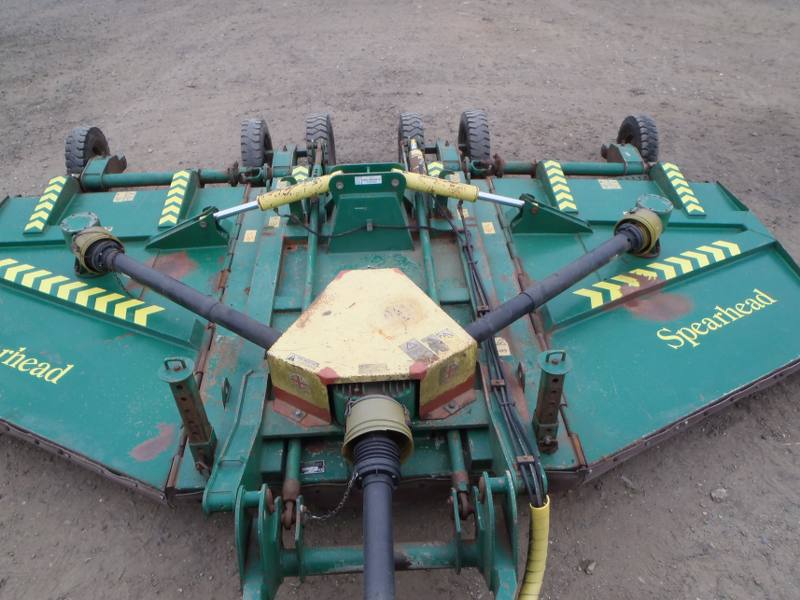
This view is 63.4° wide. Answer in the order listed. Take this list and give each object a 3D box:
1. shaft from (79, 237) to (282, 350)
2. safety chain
[{"bbox_3d":[-0.995,-0.027,2.956,1.383,0.220,0.220,23,44,27],"label":"shaft"},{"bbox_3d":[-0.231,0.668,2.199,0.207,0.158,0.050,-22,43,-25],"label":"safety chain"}]

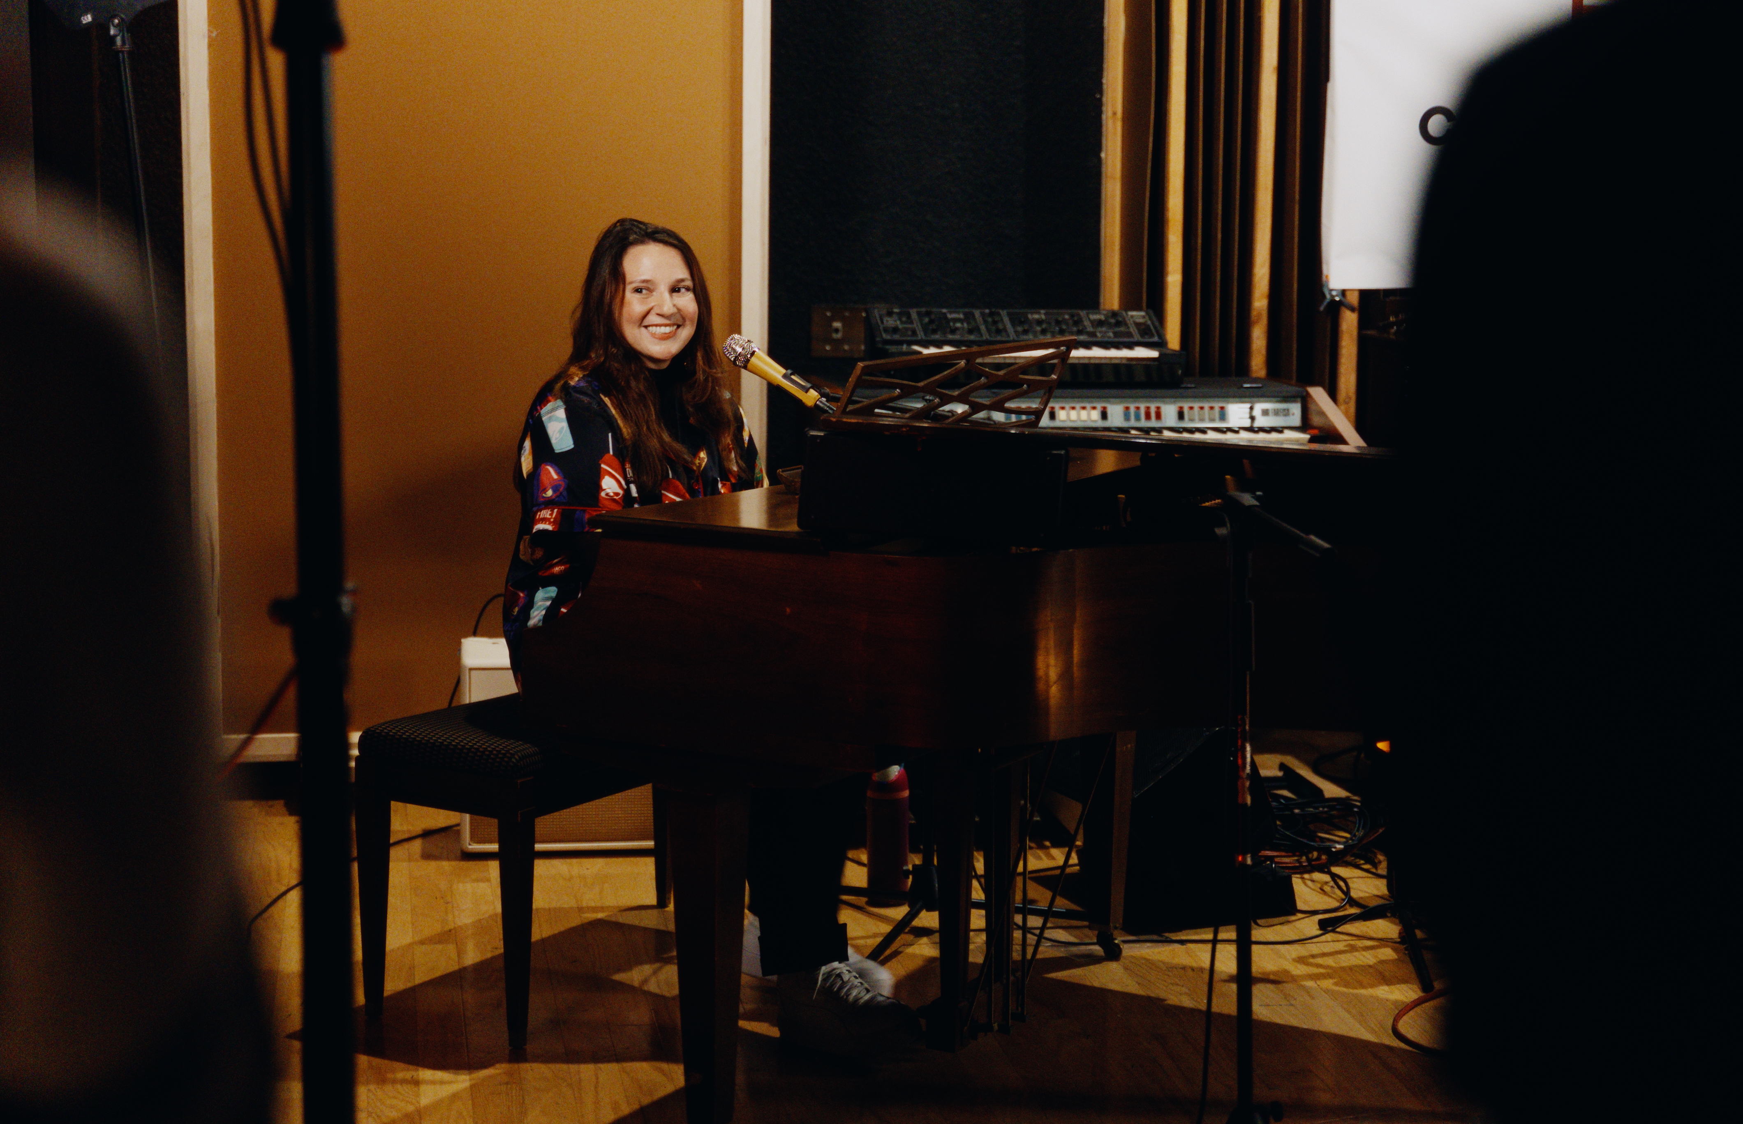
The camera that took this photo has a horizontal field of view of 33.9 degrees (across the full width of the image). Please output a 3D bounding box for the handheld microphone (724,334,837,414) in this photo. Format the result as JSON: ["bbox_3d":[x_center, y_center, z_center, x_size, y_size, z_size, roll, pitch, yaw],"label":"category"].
[{"bbox_3d":[-0.154,-0.302,4.600,0.200,0.050,0.050,34,21,20],"label":"handheld microphone"}]

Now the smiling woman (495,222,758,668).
[{"bbox_3d":[-0.205,0.106,4.695,0.820,1.320,0.520,7,11,41],"label":"smiling woman"}]

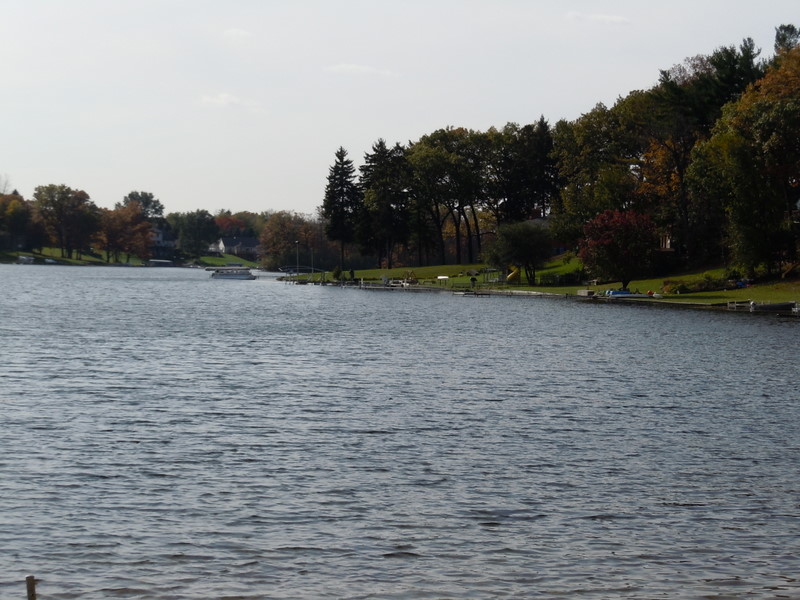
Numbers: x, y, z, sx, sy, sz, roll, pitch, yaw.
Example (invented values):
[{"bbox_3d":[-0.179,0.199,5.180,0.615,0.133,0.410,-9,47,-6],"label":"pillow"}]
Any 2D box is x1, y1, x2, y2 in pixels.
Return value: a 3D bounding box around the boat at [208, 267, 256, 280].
[{"bbox_3d":[-30.379,-4.742,425.000,8.600,2.350,2.500,0,1,6],"label":"boat"}]

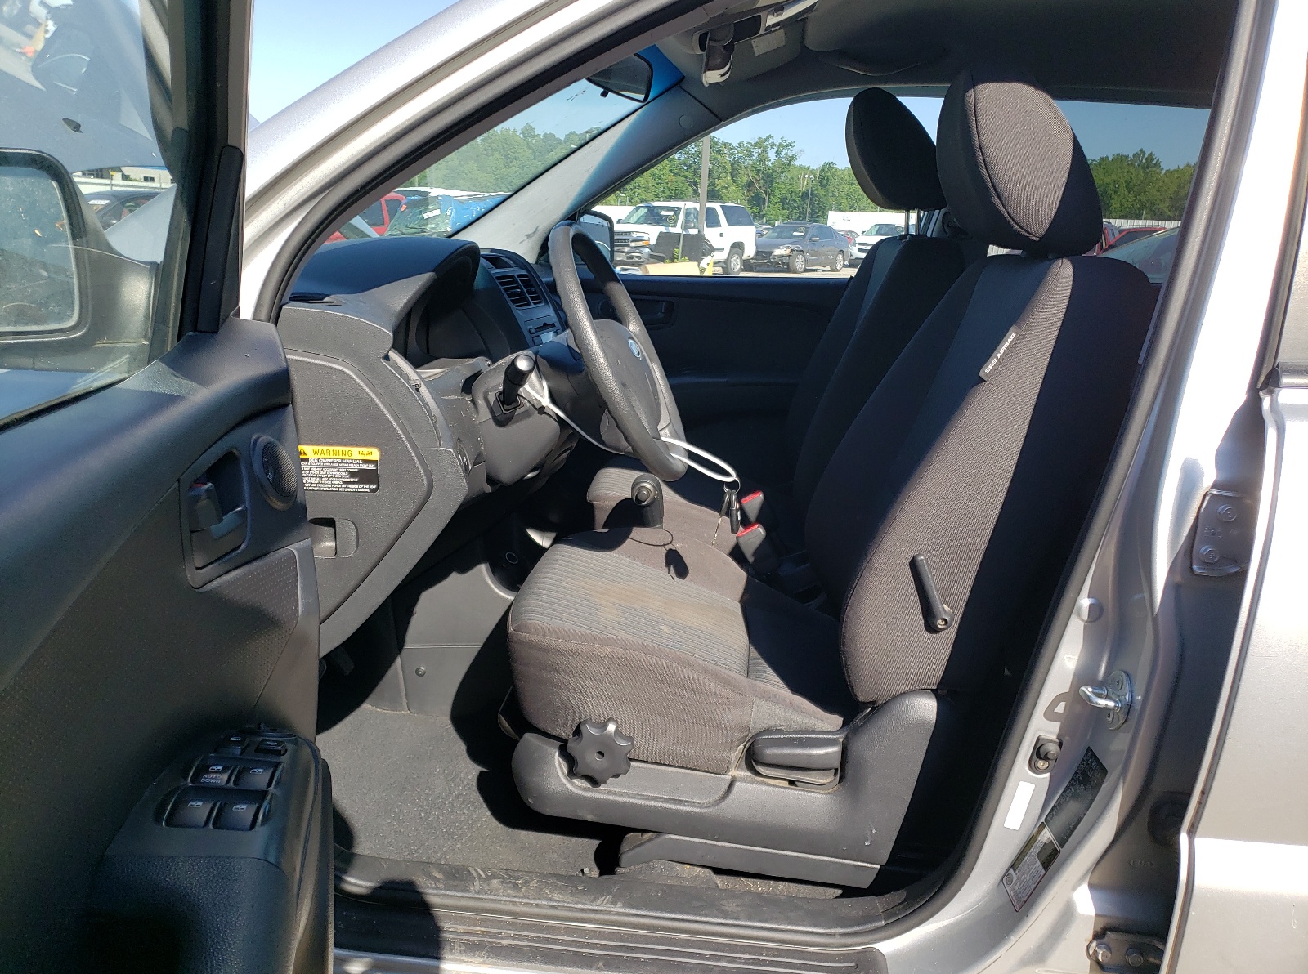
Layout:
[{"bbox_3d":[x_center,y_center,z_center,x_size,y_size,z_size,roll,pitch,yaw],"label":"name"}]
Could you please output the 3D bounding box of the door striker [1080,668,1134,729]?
[{"bbox_3d":[0.439,0.206,0.953,0.043,0.058,0.045,0,15,-7],"label":"door striker"}]

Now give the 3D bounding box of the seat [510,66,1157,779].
[{"bbox_3d":[0.223,-0.072,1.355,0.760,0.930,0.510,4,15,6],"label":"seat"}]

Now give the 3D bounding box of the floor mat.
[{"bbox_3d":[-0.297,0.432,1.496,0.570,0.025,0.460,4,15,6],"label":"floor mat"}]

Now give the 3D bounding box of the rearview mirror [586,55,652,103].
[{"bbox_3d":[-0.082,-0.678,1.587,0.045,0.070,0.240,20,22,28],"label":"rearview mirror"}]

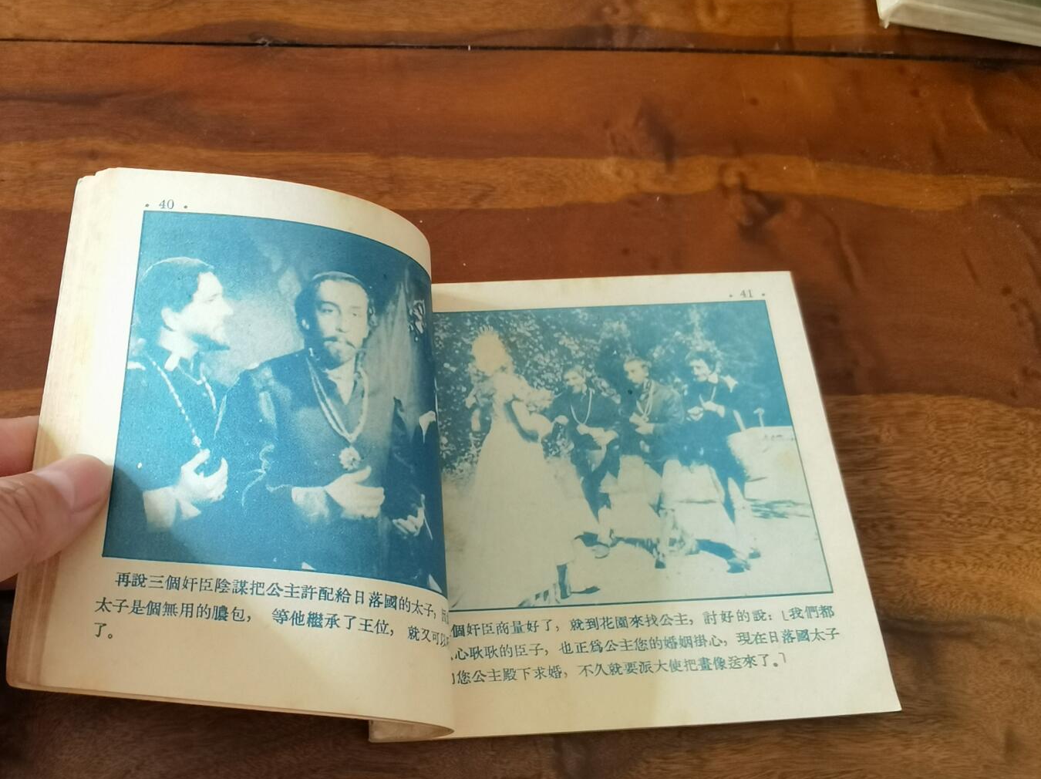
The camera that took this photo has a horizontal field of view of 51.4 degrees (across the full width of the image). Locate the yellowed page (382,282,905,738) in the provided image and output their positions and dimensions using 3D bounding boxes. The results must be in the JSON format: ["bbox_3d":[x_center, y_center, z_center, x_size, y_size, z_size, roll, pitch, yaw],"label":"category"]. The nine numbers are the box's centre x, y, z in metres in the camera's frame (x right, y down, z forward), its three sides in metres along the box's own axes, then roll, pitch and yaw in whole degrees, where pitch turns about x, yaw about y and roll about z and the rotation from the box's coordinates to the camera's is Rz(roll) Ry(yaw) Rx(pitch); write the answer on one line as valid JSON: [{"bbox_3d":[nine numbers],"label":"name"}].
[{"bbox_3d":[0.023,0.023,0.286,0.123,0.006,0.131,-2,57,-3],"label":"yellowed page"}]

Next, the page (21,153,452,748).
[{"bbox_3d":[-0.067,0.010,0.264,0.092,0.031,0.145,-3,64,-4],"label":"page"}]

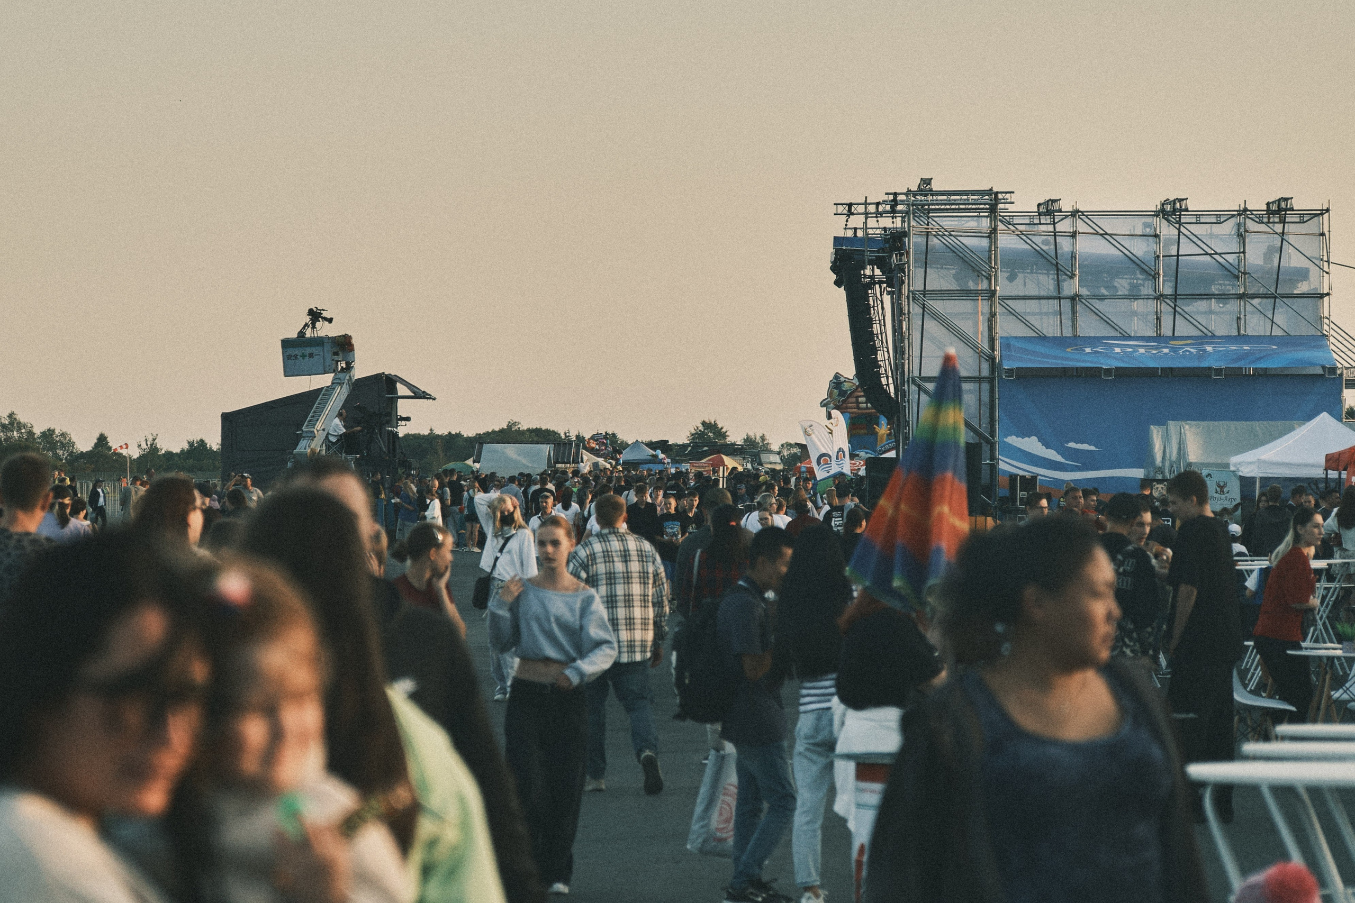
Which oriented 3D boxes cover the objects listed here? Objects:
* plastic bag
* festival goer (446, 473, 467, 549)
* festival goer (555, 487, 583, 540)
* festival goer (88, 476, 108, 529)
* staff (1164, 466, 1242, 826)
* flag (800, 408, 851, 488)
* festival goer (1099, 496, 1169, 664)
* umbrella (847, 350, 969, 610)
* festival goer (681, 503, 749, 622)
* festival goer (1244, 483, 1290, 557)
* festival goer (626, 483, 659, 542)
[{"bbox_3d":[0.202,1.521,17.300,0.330,0.480,0.120,6,0,-14],"label":"plastic bag"},{"bbox_3d":[-4.967,1.288,88.500,0.500,1.770,0.360,0,0,20],"label":"festival goer"},{"bbox_3d":[-1.518,1.306,55.000,0.460,1.610,0.330,0,0,0],"label":"festival goer"},{"bbox_3d":[-14.800,1.504,101.000,0.420,1.630,0.480,0,0,35],"label":"festival goer"},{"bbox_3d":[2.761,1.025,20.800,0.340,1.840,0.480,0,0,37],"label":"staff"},{"bbox_3d":[3.363,0.705,90.000,1.100,3.000,0.500,0,0,3],"label":"flag"},{"bbox_3d":[2.753,1.115,24.100,0.540,1.720,0.400,0,0,18],"label":"festival goer"},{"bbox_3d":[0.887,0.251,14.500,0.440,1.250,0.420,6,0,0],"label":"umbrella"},{"bbox_3d":[0.266,1.163,25.100,0.500,1.660,0.360,0,0,-9],"label":"festival goer"},{"bbox_3d":[6.422,1.195,43.000,0.500,1.680,0.320,0,0,0],"label":"festival goer"},{"bbox_3d":[-0.458,1.248,51.000,0.520,1.690,0.340,0,0,0],"label":"festival goer"}]

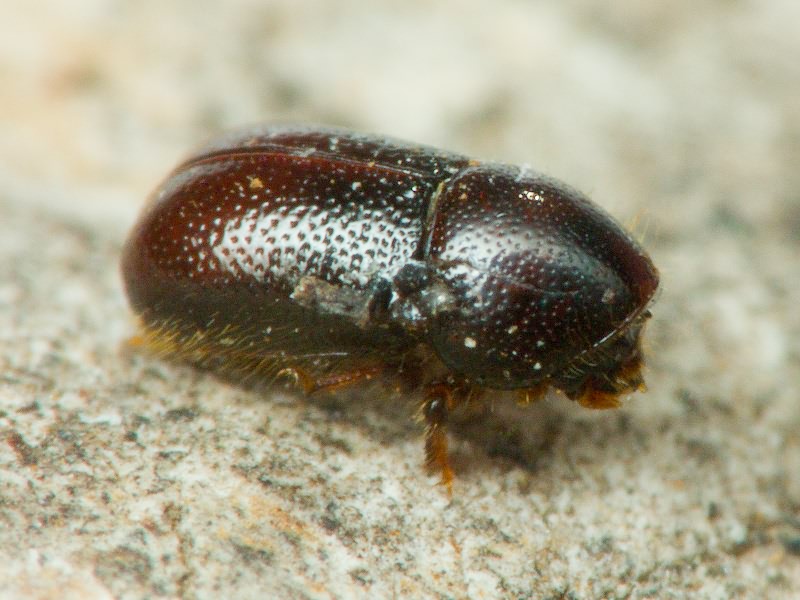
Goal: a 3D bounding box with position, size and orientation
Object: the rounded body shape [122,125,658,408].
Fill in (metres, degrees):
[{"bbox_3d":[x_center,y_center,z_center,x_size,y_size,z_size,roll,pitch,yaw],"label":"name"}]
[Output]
[{"bbox_3d":[0.000,0.000,0.041,0.005,0.002,0.002,10,32,17],"label":"rounded body shape"}]

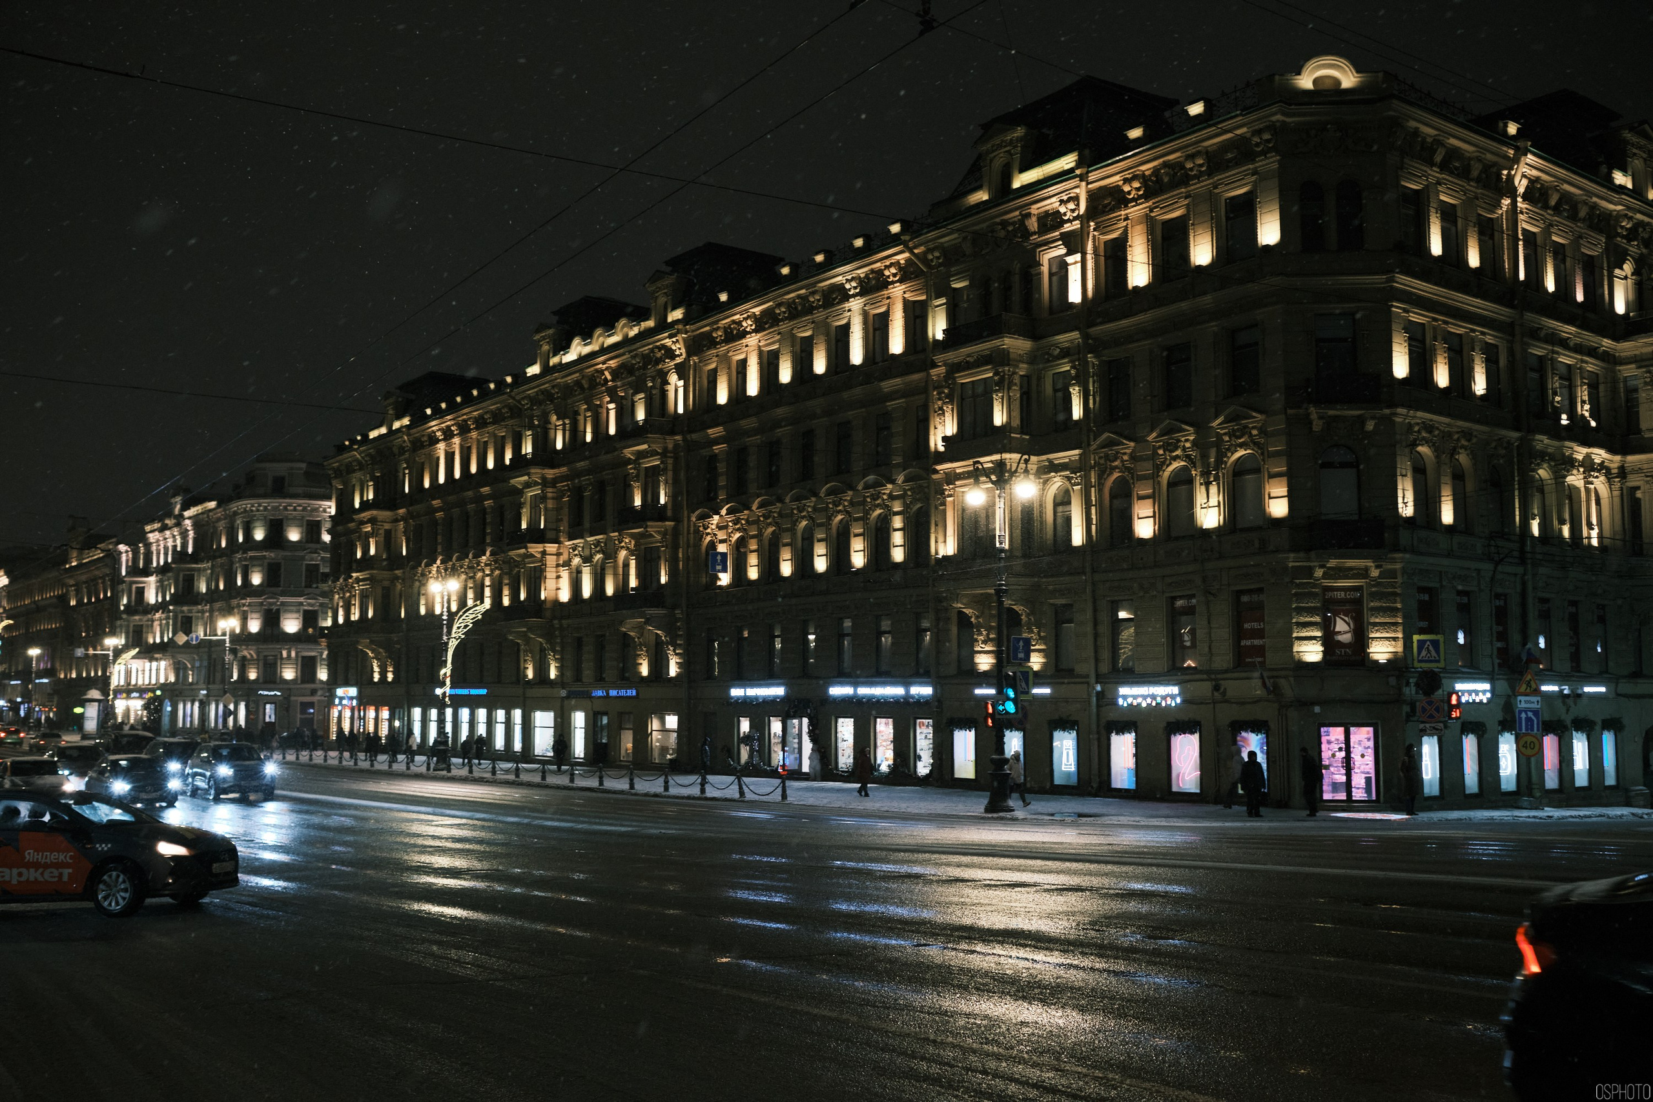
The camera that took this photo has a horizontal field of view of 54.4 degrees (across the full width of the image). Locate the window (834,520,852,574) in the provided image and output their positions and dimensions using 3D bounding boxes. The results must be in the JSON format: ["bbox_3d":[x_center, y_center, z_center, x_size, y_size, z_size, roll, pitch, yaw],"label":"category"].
[{"bbox_3d":[0.660,-0.162,61.953,0.300,2.126,1.158,4,-7,-35],"label":"window"}]

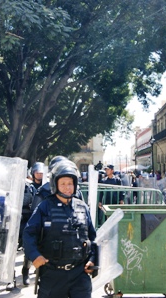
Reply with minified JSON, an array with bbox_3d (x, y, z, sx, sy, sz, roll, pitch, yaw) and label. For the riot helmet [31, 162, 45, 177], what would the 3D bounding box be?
[{"bbox_3d":[-0.673,0.333,7.900,0.250,0.260,0.290,1,-2,-15],"label":"riot helmet"}]

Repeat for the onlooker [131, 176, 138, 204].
[{"bbox_3d":[2.465,2.034,25.000,0.460,1.550,0.350,-1,-2,18],"label":"onlooker"}]

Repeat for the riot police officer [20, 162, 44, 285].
[{"bbox_3d":[-0.712,1.113,7.750,0.560,1.770,0.450,0,-2,-12],"label":"riot police officer"}]

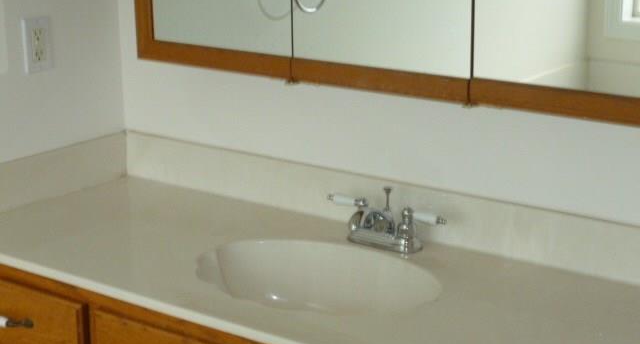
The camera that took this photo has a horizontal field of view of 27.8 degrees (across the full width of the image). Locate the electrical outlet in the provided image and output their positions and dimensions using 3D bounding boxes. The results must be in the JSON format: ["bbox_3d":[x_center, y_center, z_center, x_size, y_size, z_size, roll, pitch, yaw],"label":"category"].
[{"bbox_3d":[-0.590,-0.264,2.689,0.008,0.116,0.072,11,19,36],"label":"electrical outlet"}]

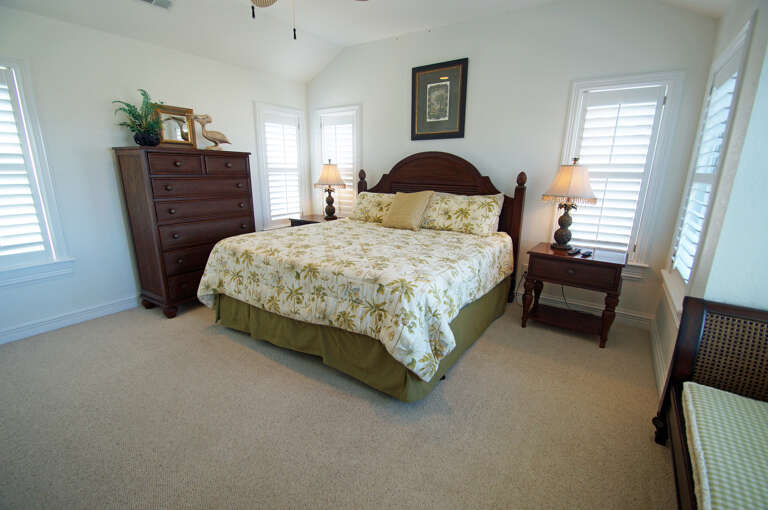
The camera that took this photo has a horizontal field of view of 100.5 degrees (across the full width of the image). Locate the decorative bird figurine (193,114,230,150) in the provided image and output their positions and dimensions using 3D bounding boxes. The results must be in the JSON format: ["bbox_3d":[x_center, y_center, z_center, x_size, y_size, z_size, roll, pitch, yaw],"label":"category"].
[{"bbox_3d":[-1.700,-1.201,3.193,0.119,0.367,0.380,10,18,32],"label":"decorative bird figurine"}]

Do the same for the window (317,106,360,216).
[{"bbox_3d":[-0.630,-1.185,4.385,0.785,1.597,0.106,10,18,32],"label":"window"}]

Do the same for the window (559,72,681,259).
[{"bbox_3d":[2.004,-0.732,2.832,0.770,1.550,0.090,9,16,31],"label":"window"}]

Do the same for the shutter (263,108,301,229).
[{"bbox_3d":[-1.347,-1.147,4.337,0.061,1.439,0.587,10,18,32],"label":"shutter"}]

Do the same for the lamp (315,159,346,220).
[{"bbox_3d":[-0.723,-0.871,4.303,0.340,0.790,0.340,9,16,31],"label":"lamp"}]

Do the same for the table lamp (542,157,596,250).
[{"bbox_3d":[1.581,-0.434,2.744,0.420,0.775,0.420,10,18,32],"label":"table lamp"}]

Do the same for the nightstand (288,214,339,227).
[{"bbox_3d":[-0.911,-0.129,4.390,0.685,0.705,0.480,9,16,31],"label":"nightstand"}]

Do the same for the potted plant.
[{"bbox_3d":[-2.087,-1.151,2.727,0.330,0.480,0.360,9,16,31],"label":"potted plant"}]

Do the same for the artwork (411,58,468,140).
[{"bbox_3d":[0.590,-1.687,3.524,0.645,0.785,0.035,9,16,31],"label":"artwork"}]

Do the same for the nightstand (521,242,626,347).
[{"bbox_3d":[1.650,0.328,2.818,0.685,0.705,0.480,9,16,31],"label":"nightstand"}]

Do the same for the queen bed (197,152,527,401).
[{"bbox_3d":[-0.059,-0.198,2.921,2.112,1.530,2.132,10,18,32],"label":"queen bed"}]

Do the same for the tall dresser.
[{"bbox_3d":[-1.854,-0.265,3.202,0.548,1.469,1.003,10,18,32],"label":"tall dresser"}]

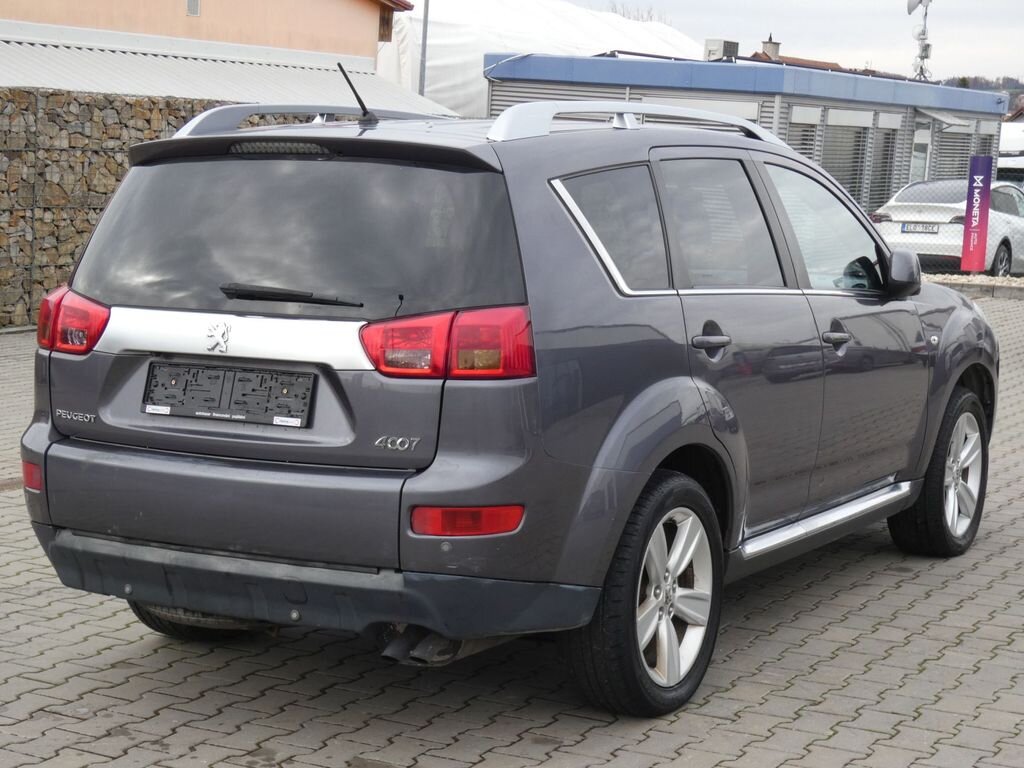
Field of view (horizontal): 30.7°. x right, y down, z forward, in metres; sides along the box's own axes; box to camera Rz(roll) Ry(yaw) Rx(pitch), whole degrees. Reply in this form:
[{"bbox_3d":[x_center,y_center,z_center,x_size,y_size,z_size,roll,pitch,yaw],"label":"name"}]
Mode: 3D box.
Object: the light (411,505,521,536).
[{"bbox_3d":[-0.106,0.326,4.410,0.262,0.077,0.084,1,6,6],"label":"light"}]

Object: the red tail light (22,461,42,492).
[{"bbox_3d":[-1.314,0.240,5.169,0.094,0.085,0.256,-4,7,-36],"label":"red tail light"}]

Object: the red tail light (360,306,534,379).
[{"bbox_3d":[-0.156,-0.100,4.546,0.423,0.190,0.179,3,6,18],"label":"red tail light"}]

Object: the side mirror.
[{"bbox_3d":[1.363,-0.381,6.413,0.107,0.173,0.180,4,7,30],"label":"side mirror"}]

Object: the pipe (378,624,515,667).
[{"bbox_3d":[-0.166,0.638,4.670,0.220,0.115,0.330,4,7,30],"label":"pipe"}]

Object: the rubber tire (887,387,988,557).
[{"bbox_3d":[1.705,0.336,7.475,0.225,0.700,0.700,4,7,30],"label":"rubber tire"}]

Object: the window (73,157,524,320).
[{"bbox_3d":[-0.617,-0.365,4.902,1.460,0.487,0.157,4,-23,30],"label":"window"}]

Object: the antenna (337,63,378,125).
[{"bbox_3d":[-0.421,-0.797,5.125,0.042,0.163,0.193,4,7,30],"label":"antenna"}]

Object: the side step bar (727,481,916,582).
[{"bbox_3d":[1.019,0.463,6.108,0.095,0.107,1.690,4,7,30],"label":"side step bar"}]

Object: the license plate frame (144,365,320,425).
[{"bbox_3d":[-0.718,0.024,4.711,0.528,0.133,0.022,4,-8,30],"label":"license plate frame"}]

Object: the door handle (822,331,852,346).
[{"bbox_3d":[1.041,-0.150,5.995,0.043,0.044,0.240,4,7,30],"label":"door handle"}]

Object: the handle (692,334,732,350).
[{"bbox_3d":[0.561,-0.117,5.223,0.050,0.040,0.205,4,7,30],"label":"handle"}]

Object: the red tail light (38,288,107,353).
[{"bbox_3d":[-1.214,-0.176,5.051,0.102,0.174,0.428,-5,8,-43],"label":"red tail light"}]

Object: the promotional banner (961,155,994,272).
[{"bbox_3d":[5.819,-2.119,23.300,0.281,1.432,0.080,7,8,13],"label":"promotional banner"}]

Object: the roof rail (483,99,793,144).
[{"bbox_3d":[0.452,-0.768,5.588,0.080,0.143,1.990,4,7,30],"label":"roof rail"}]

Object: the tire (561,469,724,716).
[{"bbox_3d":[0.359,0.571,5.103,0.230,0.700,0.700,4,7,30],"label":"tire"}]

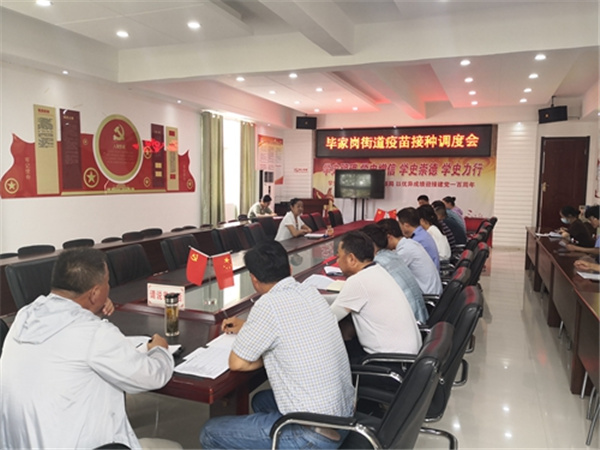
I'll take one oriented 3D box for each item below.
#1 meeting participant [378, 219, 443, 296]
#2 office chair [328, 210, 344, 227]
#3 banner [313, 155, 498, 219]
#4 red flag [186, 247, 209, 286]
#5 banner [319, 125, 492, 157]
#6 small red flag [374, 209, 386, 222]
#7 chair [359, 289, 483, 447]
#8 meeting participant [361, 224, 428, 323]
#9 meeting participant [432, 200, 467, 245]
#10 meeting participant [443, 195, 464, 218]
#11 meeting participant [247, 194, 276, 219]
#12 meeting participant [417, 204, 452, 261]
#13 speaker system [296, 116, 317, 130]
[{"bbox_3d":[0.841,0.562,4.133,0.800,1.230,0.520,4,6,25],"label":"meeting participant"},{"bbox_3d":[0.738,0.192,8.850,0.630,0.970,0.580,2,6,22],"label":"office chair"},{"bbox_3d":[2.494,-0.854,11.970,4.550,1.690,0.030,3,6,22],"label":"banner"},{"bbox_3d":[-0.664,0.272,3.030,0.155,0.240,0.050,3,6,28],"label":"red flag"},{"bbox_3d":[2.466,-2.067,11.782,4.370,0.740,0.100,3,6,22],"label":"banner"},{"bbox_3d":[1.324,-0.151,7.700,0.200,0.230,0.050,3,6,28],"label":"small red flag"},{"bbox_3d":[0.674,0.827,2.664,0.660,0.990,0.580,3,6,23],"label":"chair"},{"bbox_3d":[0.597,0.621,3.458,0.800,1.240,0.480,4,6,25],"label":"meeting participant"},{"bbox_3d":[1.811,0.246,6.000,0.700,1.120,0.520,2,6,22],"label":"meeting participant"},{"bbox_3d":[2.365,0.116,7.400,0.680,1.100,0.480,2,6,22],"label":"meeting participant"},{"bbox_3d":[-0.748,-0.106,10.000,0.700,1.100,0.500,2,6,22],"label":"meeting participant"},{"bbox_3d":[1.444,0.404,5.628,0.750,1.270,0.480,4,6,25],"label":"meeting participant"},{"bbox_3d":[0.187,-2.640,12.208,0.500,0.320,0.300,2,6,5],"label":"speaker system"}]

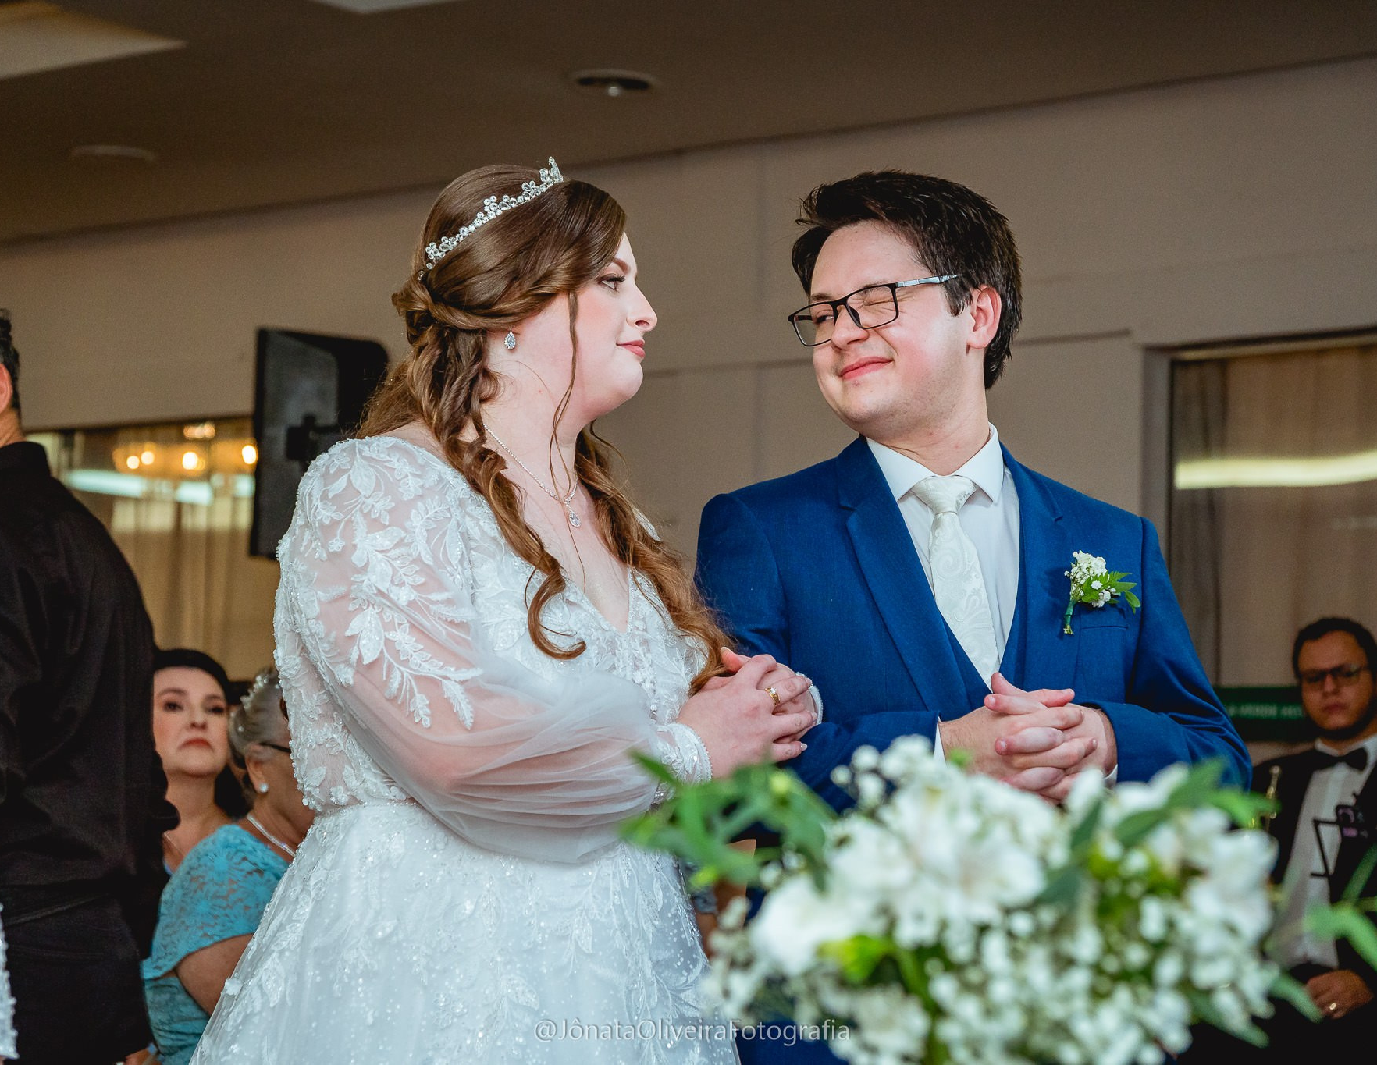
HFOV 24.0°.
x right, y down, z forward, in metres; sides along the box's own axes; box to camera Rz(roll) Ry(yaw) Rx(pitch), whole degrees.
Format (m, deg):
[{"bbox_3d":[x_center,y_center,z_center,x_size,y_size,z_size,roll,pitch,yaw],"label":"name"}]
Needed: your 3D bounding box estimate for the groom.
[{"bbox_3d":[0.255,0.535,3.050,0.540,1.770,0.380,3,-6,-20],"label":"groom"}]

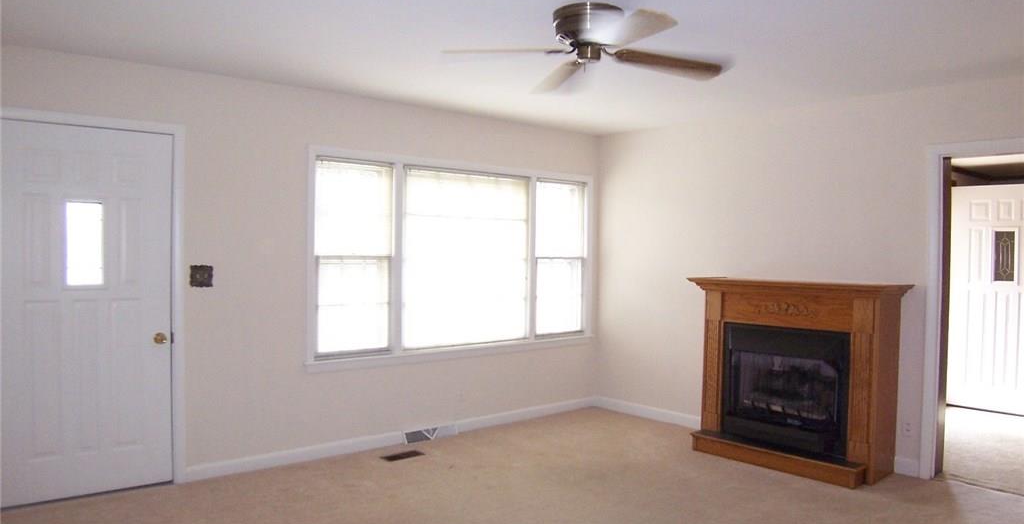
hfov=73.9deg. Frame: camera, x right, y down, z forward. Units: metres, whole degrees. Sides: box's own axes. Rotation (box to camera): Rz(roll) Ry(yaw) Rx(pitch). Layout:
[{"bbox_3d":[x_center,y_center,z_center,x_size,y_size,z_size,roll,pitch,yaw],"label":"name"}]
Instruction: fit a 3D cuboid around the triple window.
[{"bbox_3d":[-0.307,-0.052,5.230,2.620,1.390,0.100,0,1,-40],"label":"triple window"}]

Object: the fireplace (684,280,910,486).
[{"bbox_3d":[1.835,0.725,4.457,0.520,1.200,1.370,0,1,-40],"label":"fireplace"}]

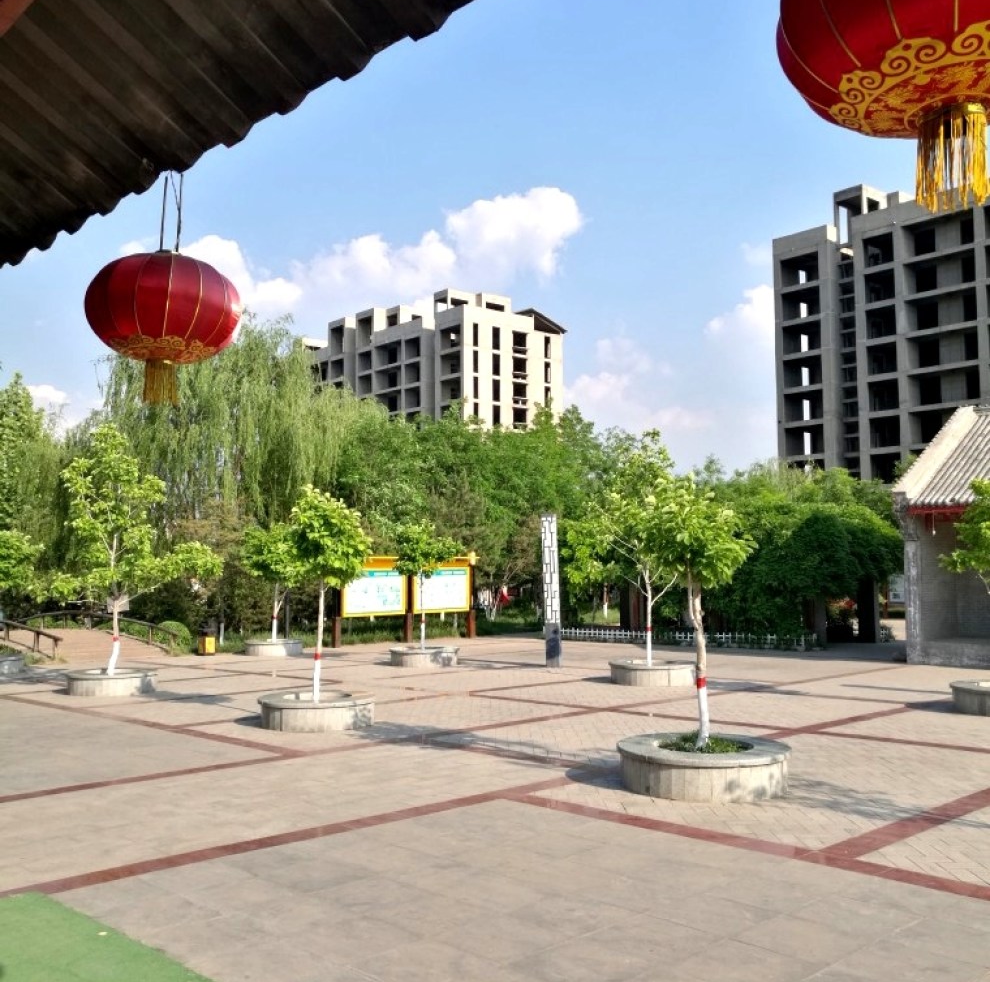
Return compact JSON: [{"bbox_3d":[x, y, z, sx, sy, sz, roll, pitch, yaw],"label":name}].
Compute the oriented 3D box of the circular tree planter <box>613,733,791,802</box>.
[{"bbox_3d":[2.096,2.761,10.337,1.700,0.385,1.700,-1,-5,0],"label":"circular tree planter"}]

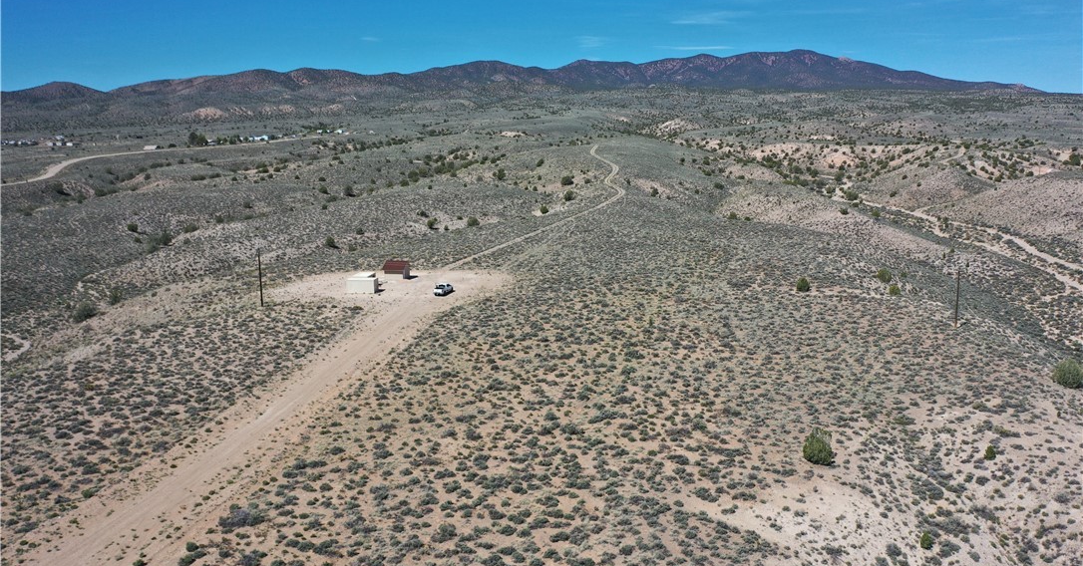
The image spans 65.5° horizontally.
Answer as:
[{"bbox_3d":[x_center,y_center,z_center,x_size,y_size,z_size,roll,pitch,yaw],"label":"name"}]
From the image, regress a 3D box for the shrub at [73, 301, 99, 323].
[{"bbox_3d":[-85.579,5.149,157.615,4.600,3.700,4.200,0,12,0],"label":"shrub"}]

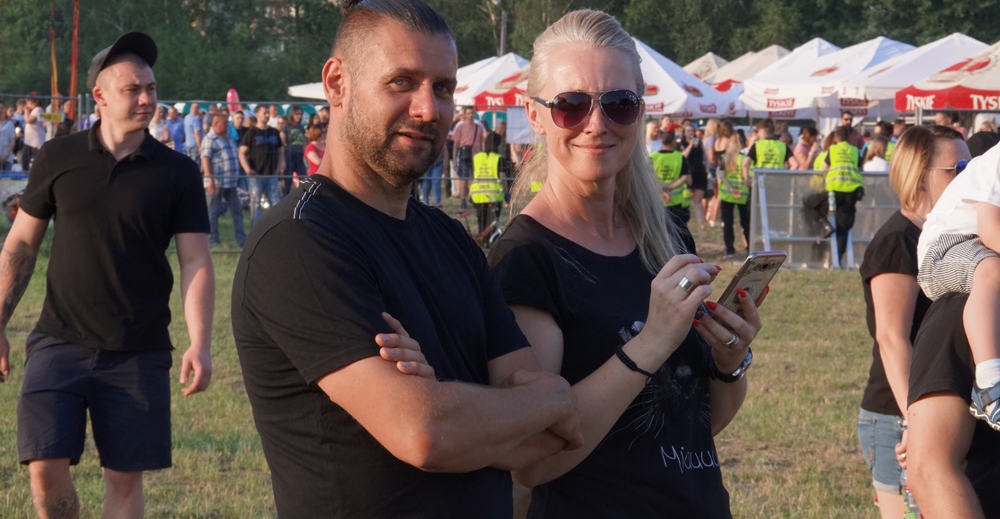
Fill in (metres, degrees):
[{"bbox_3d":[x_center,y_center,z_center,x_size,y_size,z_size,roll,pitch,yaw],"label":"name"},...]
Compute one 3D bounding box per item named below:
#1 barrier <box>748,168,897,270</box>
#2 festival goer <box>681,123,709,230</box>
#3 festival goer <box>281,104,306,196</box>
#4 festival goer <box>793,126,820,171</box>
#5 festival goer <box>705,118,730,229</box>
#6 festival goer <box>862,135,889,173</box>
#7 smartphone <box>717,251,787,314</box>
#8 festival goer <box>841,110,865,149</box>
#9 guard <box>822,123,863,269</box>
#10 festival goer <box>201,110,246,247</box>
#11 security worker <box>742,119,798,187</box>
[{"bbox_3d":[3.892,-0.474,41.300,2.000,1.180,0.800,0,2,-12],"label":"barrier"},{"bbox_3d":[3.132,-1.323,56.528,0.500,1.670,0.420,1,2,-24],"label":"festival goer"},{"bbox_3d":[-3.219,-1.546,55.529,0.460,1.730,0.330,1,2,-24],"label":"festival goer"},{"bbox_3d":[4.150,-0.975,48.000,0.400,1.670,0.440,0,2,-6],"label":"festival goer"},{"bbox_3d":[3.485,-1.399,56.529,0.360,1.720,0.440,0,2,-30],"label":"festival goer"},{"bbox_3d":[4.693,-0.745,43.800,0.450,1.580,0.320,0,2,-12],"label":"festival goer"},{"bbox_3d":[0.329,0.045,4.750,0.071,0.145,0.008,-3,44,-46],"label":"smartphone"},{"bbox_3d":[4.791,-1.148,48.500,0.500,1.820,0.320,0,2,-9],"label":"festival goer"},{"bbox_3d":[4.381,-0.815,45.000,0.530,1.750,0.420,0,2,-5],"label":"guard"},{"bbox_3d":[-3.550,-1.032,45.300,0.540,1.750,0.420,-1,2,-36],"label":"festival goer"},{"bbox_3d":[3.568,-0.949,46.531,0.700,1.820,0.380,1,2,-6],"label":"security worker"}]

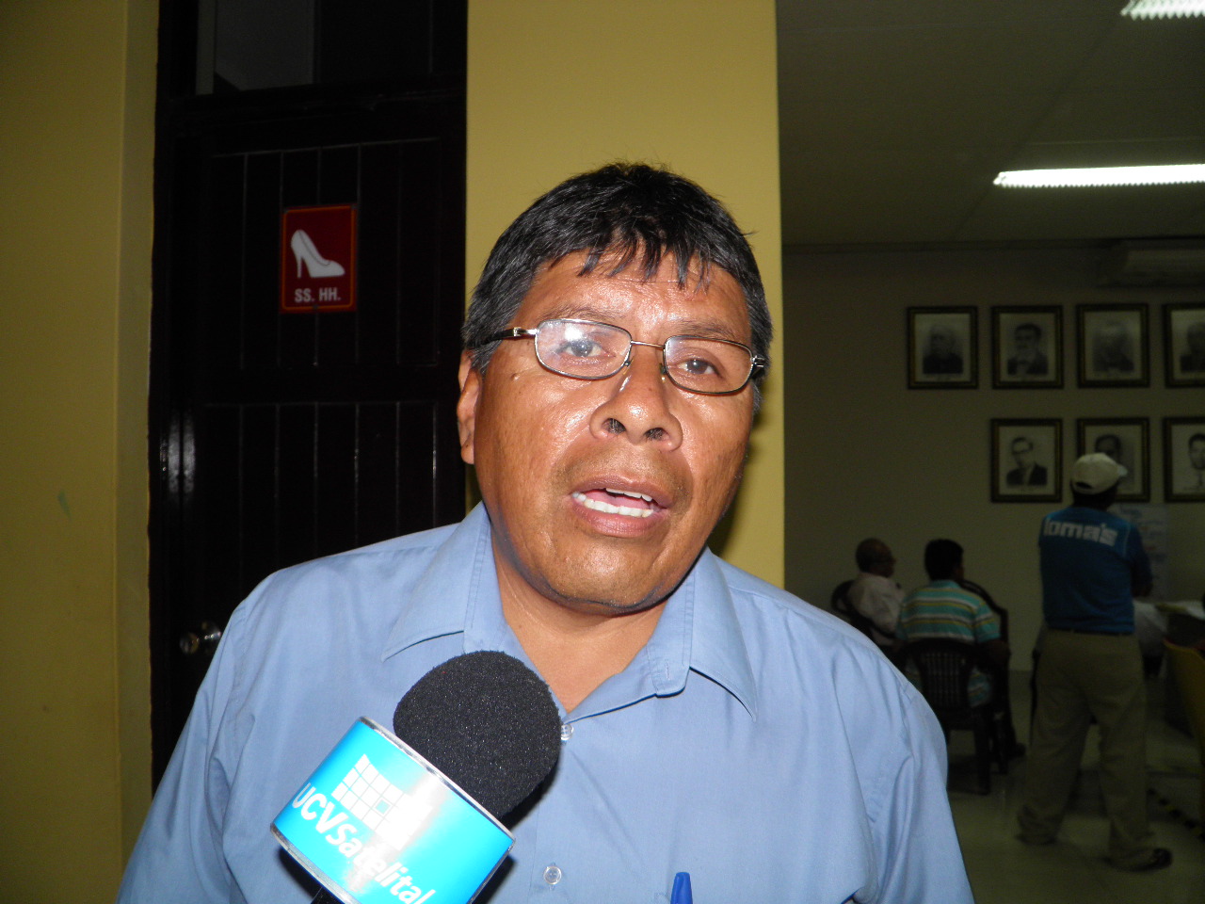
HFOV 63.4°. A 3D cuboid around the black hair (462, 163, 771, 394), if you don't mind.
[{"bbox_3d":[0.008,-0.095,0.600,0.183,0.170,0.200,7,-2,-10],"label":"black hair"}]

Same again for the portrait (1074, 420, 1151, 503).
[{"bbox_3d":[3.946,0.064,7.521,0.540,0.665,0.040,0,-1,9],"label":"portrait"}]

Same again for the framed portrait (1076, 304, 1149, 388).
[{"bbox_3d":[3.946,-0.817,7.535,0.540,0.665,0.040,0,-1,9],"label":"framed portrait"}]

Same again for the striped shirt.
[{"bbox_3d":[1.765,0.970,4.960,0.460,0.630,0.300,-1,-1,33],"label":"striped shirt"}]

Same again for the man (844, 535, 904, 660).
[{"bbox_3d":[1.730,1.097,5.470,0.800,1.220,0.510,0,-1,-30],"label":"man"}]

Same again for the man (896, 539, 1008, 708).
[{"bbox_3d":[1.910,1.081,5.150,0.540,1.240,0.840,-1,-1,34],"label":"man"}]

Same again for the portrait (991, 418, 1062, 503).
[{"bbox_3d":[3.321,0.070,7.623,0.540,0.665,0.040,0,-1,9],"label":"portrait"}]

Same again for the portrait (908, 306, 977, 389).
[{"bbox_3d":[2.704,-0.826,7.739,0.540,0.665,0.040,0,-1,9],"label":"portrait"}]

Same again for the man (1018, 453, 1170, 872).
[{"bbox_3d":[2.030,0.847,4.030,0.440,1.670,0.560,1,-1,-42],"label":"man"}]

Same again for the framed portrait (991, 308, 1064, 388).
[{"bbox_3d":[3.330,-0.819,7.636,0.540,0.665,0.040,0,-1,9],"label":"framed portrait"}]

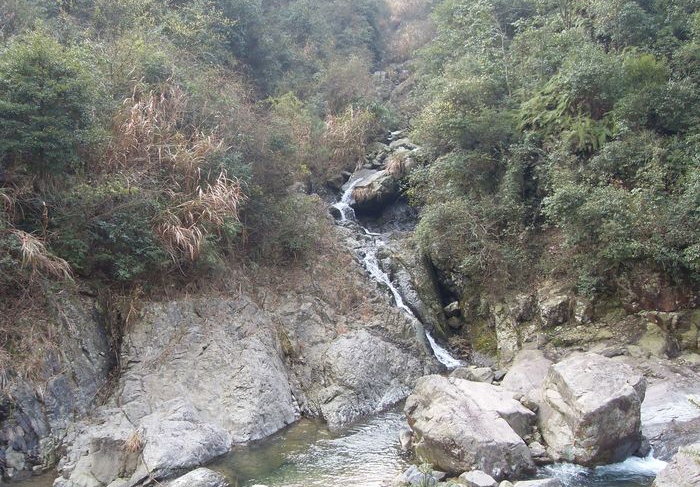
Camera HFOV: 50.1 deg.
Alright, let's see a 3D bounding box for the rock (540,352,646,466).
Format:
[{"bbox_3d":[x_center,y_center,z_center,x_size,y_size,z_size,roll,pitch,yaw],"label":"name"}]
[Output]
[{"bbox_3d":[4.394,2.966,13.700,1.560,1.859,1.482,-1,3,-15],"label":"rock"}]

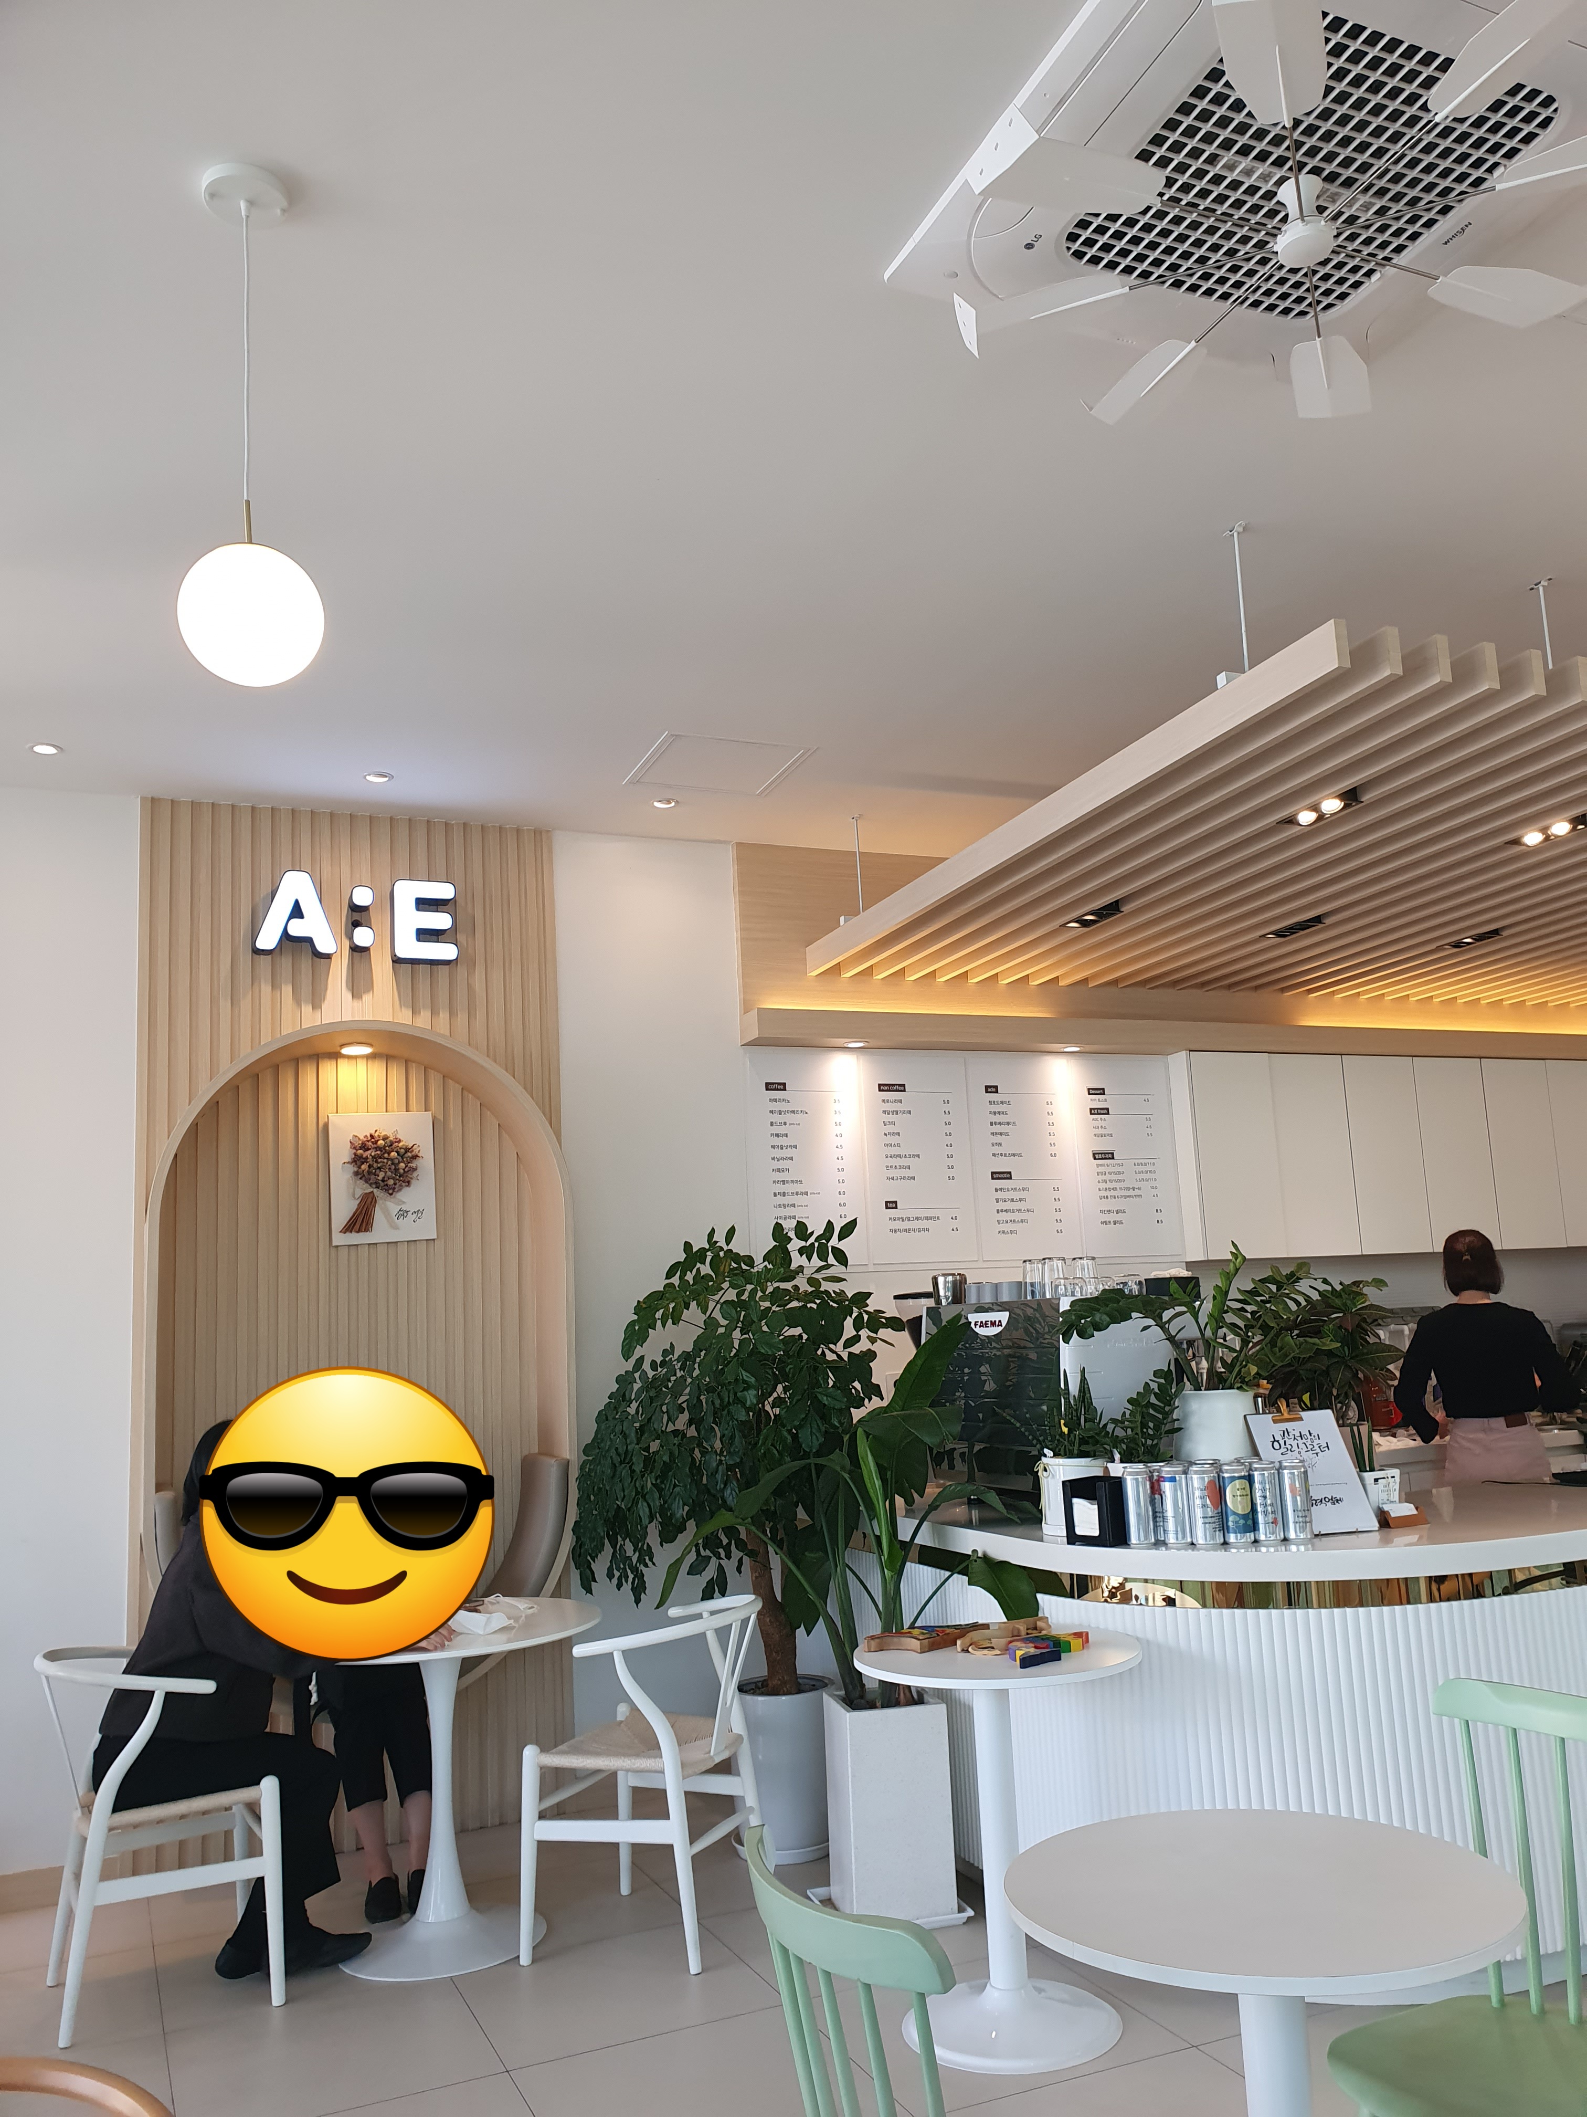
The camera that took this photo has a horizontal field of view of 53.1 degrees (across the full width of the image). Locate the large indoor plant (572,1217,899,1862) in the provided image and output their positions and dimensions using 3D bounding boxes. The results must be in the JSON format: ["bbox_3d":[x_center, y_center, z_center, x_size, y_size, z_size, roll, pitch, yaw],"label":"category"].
[{"bbox_3d":[-0.152,1.343,4.571,0.900,1.730,0.850,-3,-9,0],"label":"large indoor plant"}]

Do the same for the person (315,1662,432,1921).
[{"bbox_3d":[-1.150,1.611,4.374,0.460,1.240,0.700,1,-10,-21],"label":"person"}]

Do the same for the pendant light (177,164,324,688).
[{"bbox_3d":[-0.778,-0.899,2.270,0.200,0.765,0.200,1,-11,-24],"label":"pendant light"}]

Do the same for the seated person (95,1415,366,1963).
[{"bbox_3d":[-1.336,1.537,3.893,0.720,1.250,0.470,1,-10,-24],"label":"seated person"}]

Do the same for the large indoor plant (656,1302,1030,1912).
[{"bbox_3d":[0.148,1.429,4.130,0.930,1.390,0.800,-3,-9,0],"label":"large indoor plant"}]

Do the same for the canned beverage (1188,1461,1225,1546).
[{"bbox_3d":[0.883,0.953,3.405,0.066,0.168,0.066,-3,-9,0],"label":"canned beverage"}]

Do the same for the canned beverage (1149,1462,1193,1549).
[{"bbox_3d":[0.815,0.958,3.410,0.066,0.168,0.066,-3,-9,0],"label":"canned beverage"}]

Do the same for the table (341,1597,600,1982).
[{"bbox_3d":[-0.862,1.766,3.892,0.800,0.722,0.800,-3,-10,-1],"label":"table"}]

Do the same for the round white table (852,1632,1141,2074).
[{"bbox_3d":[0.422,1.580,3.226,0.605,0.727,0.605,-3,-10,-1],"label":"round white table"}]

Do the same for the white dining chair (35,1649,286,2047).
[{"bbox_3d":[-1.471,1.747,3.669,0.530,0.750,0.550,2,-11,-28],"label":"white dining chair"}]

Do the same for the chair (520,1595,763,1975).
[{"bbox_3d":[-0.319,1.711,3.826,0.530,0.750,0.550,-7,-10,23],"label":"chair"}]

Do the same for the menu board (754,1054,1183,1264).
[{"bbox_3d":[0.677,0.360,5.773,1.790,0.755,0.030,1,-11,-24],"label":"menu board"}]

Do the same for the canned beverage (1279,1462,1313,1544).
[{"bbox_3d":[1.089,0.961,3.447,0.065,0.166,0.065,-6,-10,16],"label":"canned beverage"}]

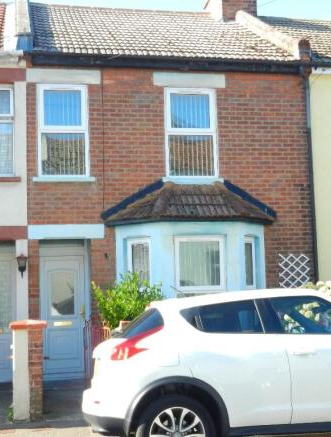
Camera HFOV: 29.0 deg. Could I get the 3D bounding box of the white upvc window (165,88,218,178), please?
[{"bbox_3d":[0.441,-1.423,10.844,0.770,1.436,0.080,-1,-5,-11],"label":"white upvc window"}]

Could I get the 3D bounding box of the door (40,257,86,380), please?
[{"bbox_3d":[-1.617,1.560,10.097,0.680,1.935,0.090,-1,-5,-11],"label":"door"}]

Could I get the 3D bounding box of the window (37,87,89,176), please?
[{"bbox_3d":[-1.641,-1.407,10.316,0.822,1.539,0.100,-1,-5,-11],"label":"window"}]

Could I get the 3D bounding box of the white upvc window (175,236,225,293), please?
[{"bbox_3d":[0.541,0.705,9.837,0.788,0.858,0.080,-1,-5,-10],"label":"white upvc window"}]

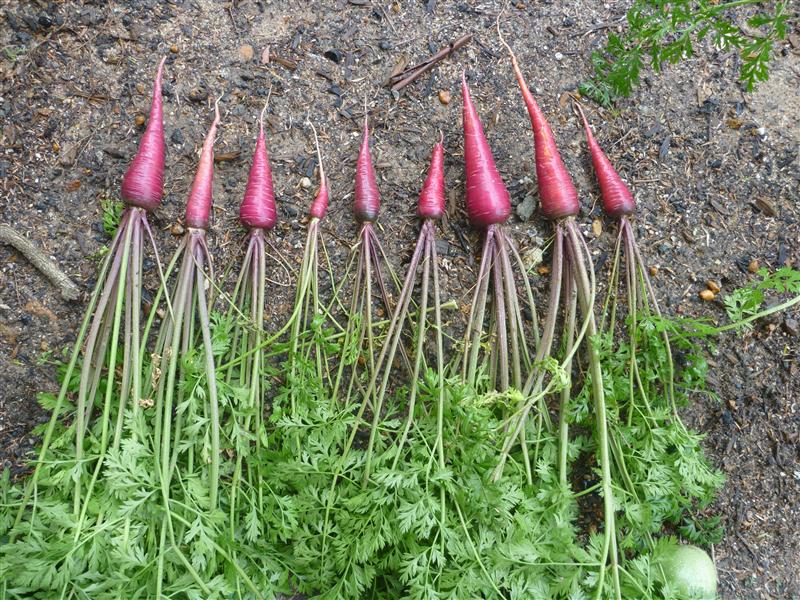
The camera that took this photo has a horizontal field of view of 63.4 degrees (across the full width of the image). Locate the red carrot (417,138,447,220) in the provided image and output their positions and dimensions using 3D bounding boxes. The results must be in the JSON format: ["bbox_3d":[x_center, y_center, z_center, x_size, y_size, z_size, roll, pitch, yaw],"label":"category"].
[{"bbox_3d":[0.039,-0.136,0.700,0.032,0.029,0.102,8,68,3],"label":"red carrot"}]

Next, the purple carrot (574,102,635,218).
[{"bbox_3d":[0.219,-0.159,0.706,0.036,0.035,0.151,-11,68,-4],"label":"purple carrot"}]

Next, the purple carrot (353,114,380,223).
[{"bbox_3d":[-0.036,-0.149,0.707,0.027,0.026,0.135,-2,68,-1],"label":"purple carrot"}]

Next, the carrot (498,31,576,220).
[{"bbox_3d":[0.147,-0.207,0.722,0.046,0.042,0.258,-10,68,-4],"label":"carrot"}]

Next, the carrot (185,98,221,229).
[{"bbox_3d":[-0.214,-0.157,0.709,0.030,0.027,0.166,-1,68,0],"label":"carrot"}]

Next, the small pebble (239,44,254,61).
[{"bbox_3d":[-0.184,-0.297,0.776,0.017,0.011,0.020,0,68,0],"label":"small pebble"}]

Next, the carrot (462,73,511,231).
[{"bbox_3d":[0.084,-0.174,0.707,0.046,0.045,0.205,-5,68,-2],"label":"carrot"}]

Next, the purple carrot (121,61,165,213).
[{"bbox_3d":[-0.274,-0.194,0.716,0.048,0.043,0.205,-2,68,-1],"label":"purple carrot"}]

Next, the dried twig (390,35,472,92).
[{"bbox_3d":[0.038,-0.281,0.768,0.121,0.014,0.018,-36,72,-13],"label":"dried twig"}]

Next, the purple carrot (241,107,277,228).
[{"bbox_3d":[-0.151,-0.153,0.702,0.039,0.038,0.163,-3,68,-1],"label":"purple carrot"}]

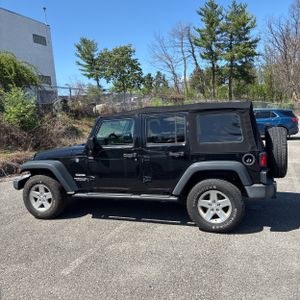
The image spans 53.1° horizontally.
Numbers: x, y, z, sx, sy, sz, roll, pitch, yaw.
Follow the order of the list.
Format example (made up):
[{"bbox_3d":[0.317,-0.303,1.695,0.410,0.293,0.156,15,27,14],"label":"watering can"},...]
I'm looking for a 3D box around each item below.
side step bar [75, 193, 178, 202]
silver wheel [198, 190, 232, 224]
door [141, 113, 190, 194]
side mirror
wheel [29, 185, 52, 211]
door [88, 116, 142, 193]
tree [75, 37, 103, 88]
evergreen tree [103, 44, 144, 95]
[{"bbox_3d":[-0.424,0.736,4.712,1.760,0.080,0.140,-1,7,19],"label":"side step bar"},{"bbox_3d":[0.937,0.782,4.335,0.480,0.480,0.200,-1,7,19],"label":"silver wheel"},{"bbox_3d":[0.226,0.051,4.545,0.780,1.230,0.170,-1,7,19],"label":"door"},{"bbox_3d":[-0.913,-0.064,4.738,0.110,0.270,0.190,-1,7,19],"label":"side mirror"},{"bbox_3d":[-1.854,0.807,5.277,0.480,0.480,0.200,-1,7,19],"label":"wheel"},{"bbox_3d":[-0.570,0.061,4.814,0.910,1.225,0.170,-1,7,19],"label":"door"},{"bbox_3d":[-7.989,-11.118,40.000,3.995,7.457,3.995,-3,6,0],"label":"tree"},{"bbox_3d":[-3.662,-10.519,40.000,5.060,7.057,5.060,-3,6,0],"label":"evergreen tree"}]

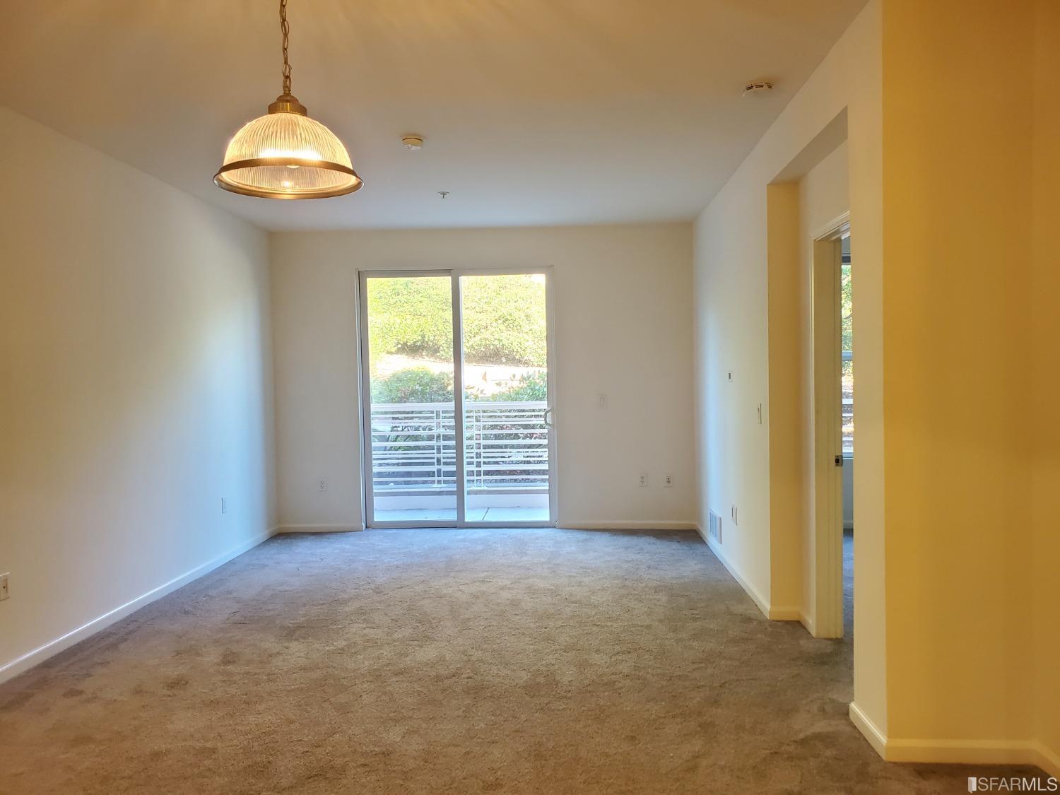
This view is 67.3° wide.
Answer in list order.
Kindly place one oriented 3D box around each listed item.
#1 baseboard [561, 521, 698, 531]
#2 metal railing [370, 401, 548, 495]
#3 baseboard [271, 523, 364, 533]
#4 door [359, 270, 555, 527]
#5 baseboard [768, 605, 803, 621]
[{"bbox_3d":[0.864,1.134,7.042,1.237,0.080,0.018,-1,2,3],"label":"baseboard"},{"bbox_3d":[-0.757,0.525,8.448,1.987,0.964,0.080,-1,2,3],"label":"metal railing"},{"bbox_3d":[-1.890,1.178,7.182,0.789,0.080,0.018,-1,2,3],"label":"baseboard"},{"bbox_3d":[-0.647,0.010,7.175,1.756,2.323,0.100,-1,2,3],"label":"door"},{"bbox_3d":[1.418,1.198,4.437,0.163,0.080,0.018,-1,2,3],"label":"baseboard"}]

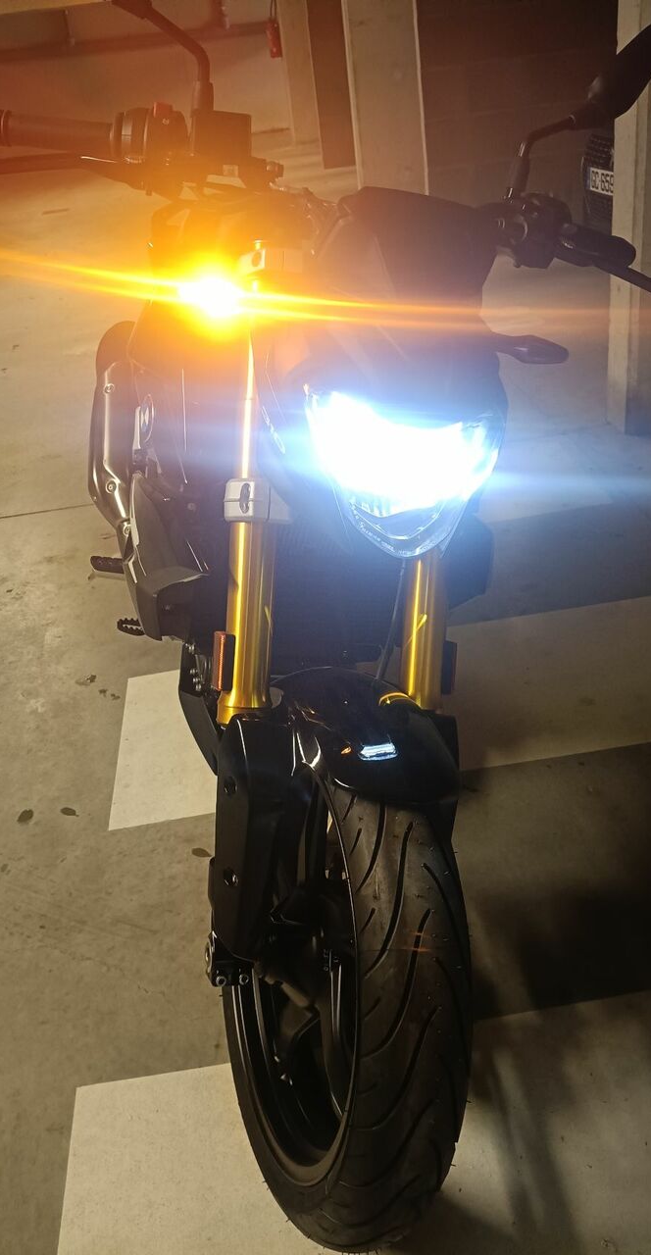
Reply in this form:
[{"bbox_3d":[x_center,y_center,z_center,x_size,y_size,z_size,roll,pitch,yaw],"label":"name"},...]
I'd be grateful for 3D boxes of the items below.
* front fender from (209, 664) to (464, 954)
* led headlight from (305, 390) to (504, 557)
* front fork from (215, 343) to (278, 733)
[{"bbox_3d":[0.009,0.204,1.068,0.270,0.328,0.370,3,13,-21],"label":"front fender"},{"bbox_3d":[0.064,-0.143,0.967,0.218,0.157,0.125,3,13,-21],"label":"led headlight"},{"bbox_3d":[-0.082,-0.107,1.037,0.063,0.428,0.061,3,0,-21],"label":"front fork"}]

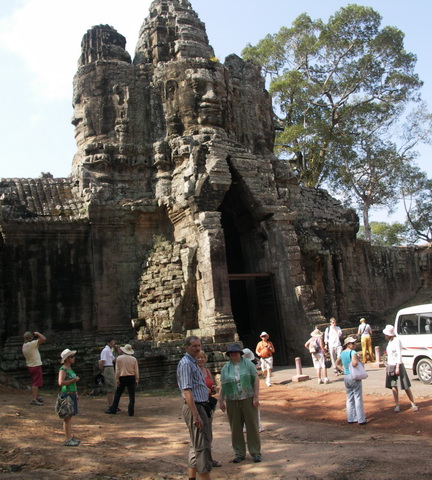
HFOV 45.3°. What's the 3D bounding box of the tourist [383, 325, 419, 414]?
[{"bbox_3d":[3.544,2.458,9.950,0.520,1.650,0.540,3,-12,-39],"label":"tourist"}]

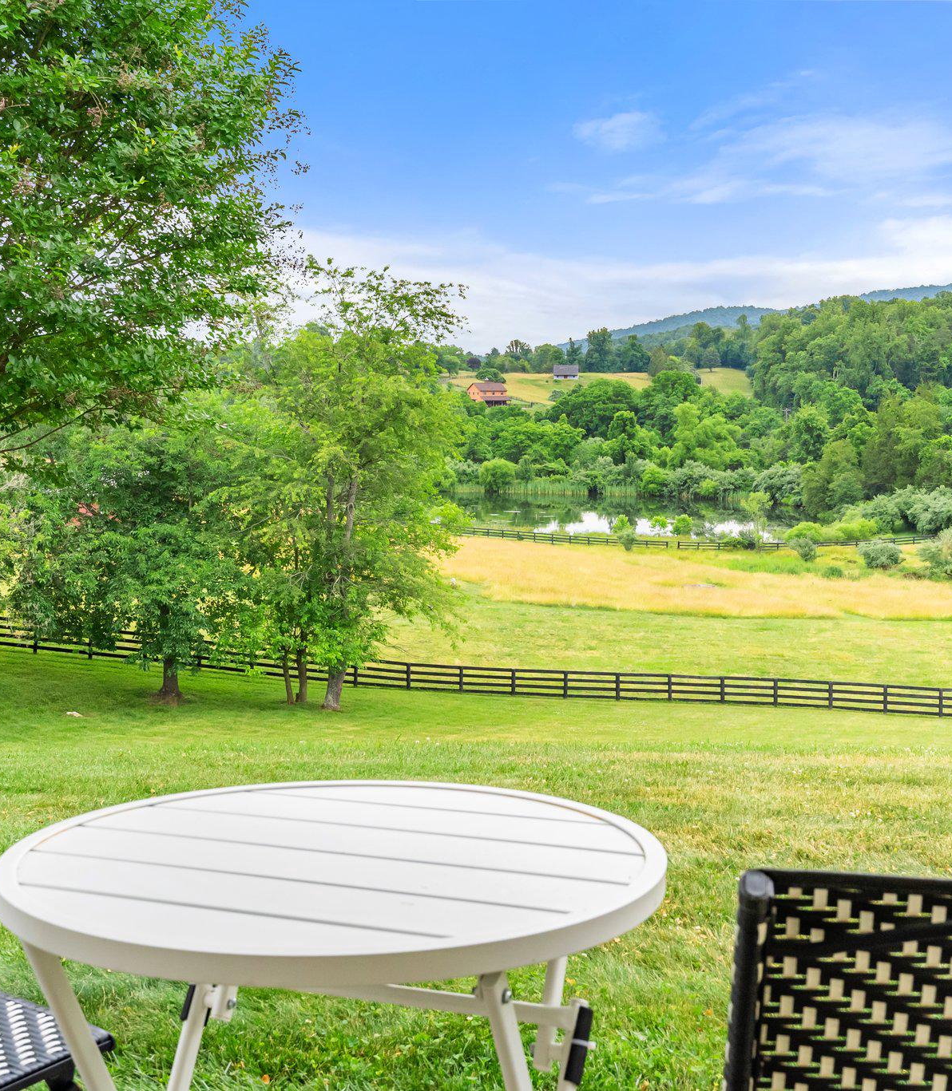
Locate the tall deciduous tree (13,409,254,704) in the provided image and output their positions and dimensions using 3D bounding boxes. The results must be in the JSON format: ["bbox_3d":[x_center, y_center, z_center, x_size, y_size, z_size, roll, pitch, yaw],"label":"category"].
[{"bbox_3d":[-12.130,0.430,55.670,8.770,10.180,8.330,0,4,0],"label":"tall deciduous tree"}]

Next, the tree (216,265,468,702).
[{"bbox_3d":[-4.940,-2.100,57.480,9.010,16.200,8.560,0,4,0],"label":"tree"}]

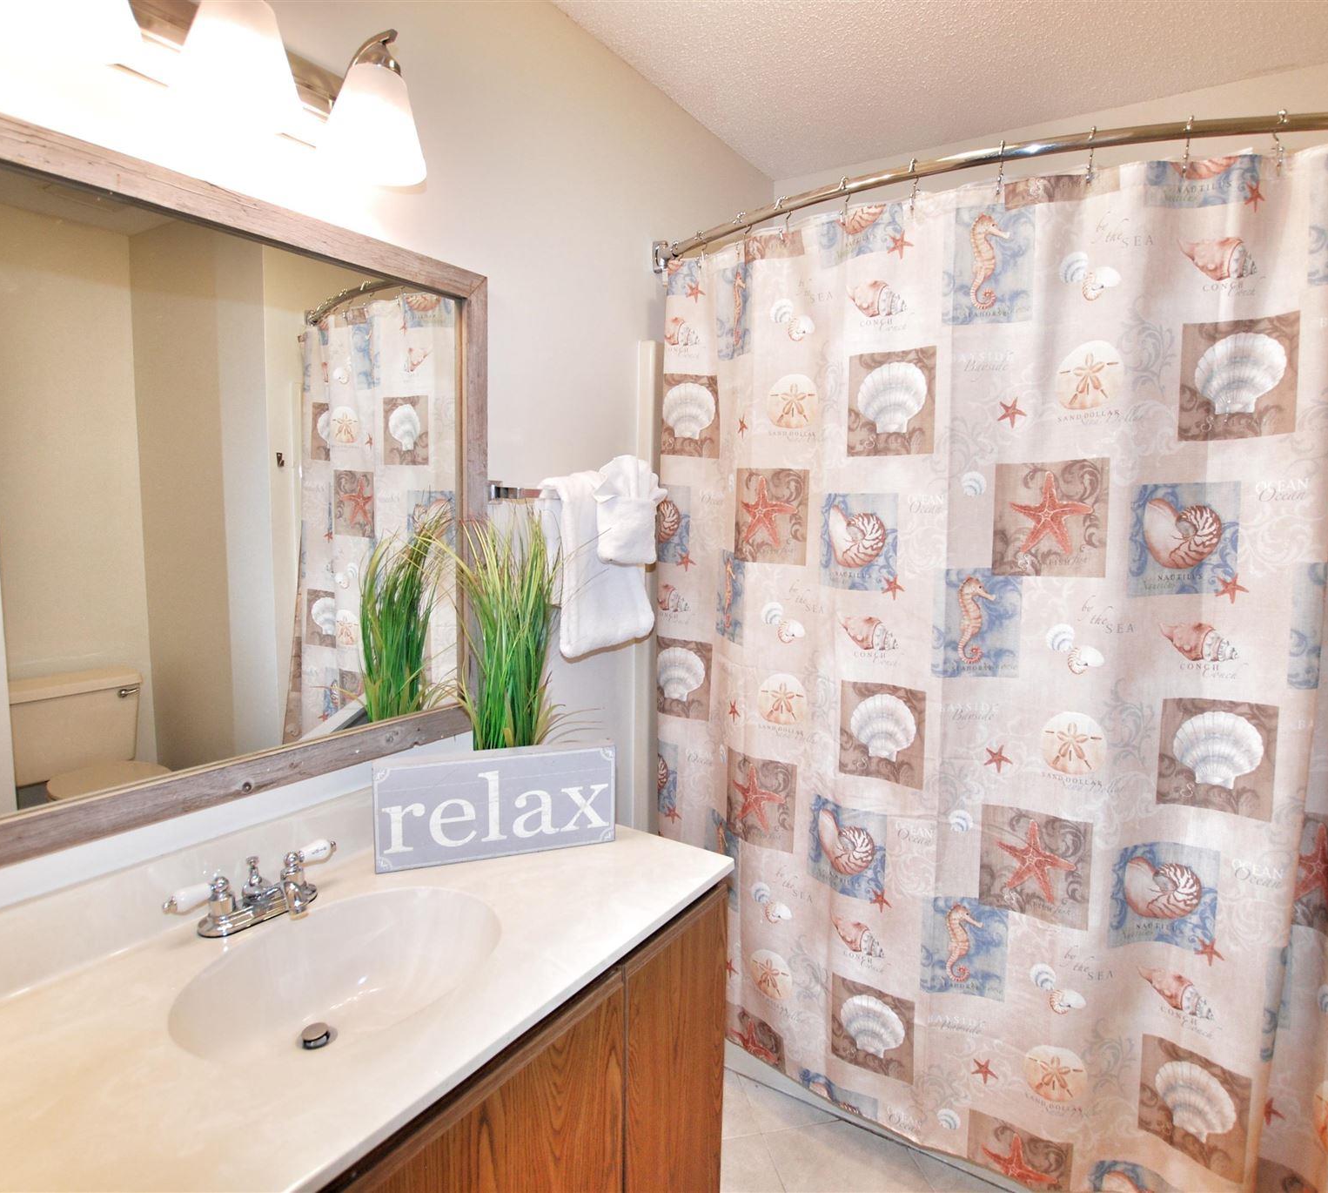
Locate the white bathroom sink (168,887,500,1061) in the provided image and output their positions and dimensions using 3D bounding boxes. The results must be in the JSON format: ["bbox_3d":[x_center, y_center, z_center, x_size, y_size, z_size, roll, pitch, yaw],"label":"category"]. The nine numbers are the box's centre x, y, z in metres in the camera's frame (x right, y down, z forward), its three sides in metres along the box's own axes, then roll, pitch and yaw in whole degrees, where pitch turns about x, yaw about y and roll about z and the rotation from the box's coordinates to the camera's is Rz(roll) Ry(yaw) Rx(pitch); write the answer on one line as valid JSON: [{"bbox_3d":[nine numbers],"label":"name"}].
[{"bbox_3d":[-0.404,0.535,0.963,0.335,0.140,0.404,5,7,34],"label":"white bathroom sink"}]

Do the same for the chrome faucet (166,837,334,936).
[{"bbox_3d":[-0.550,0.414,1.046,0.145,0.080,0.245,5,7,34],"label":"chrome faucet"}]

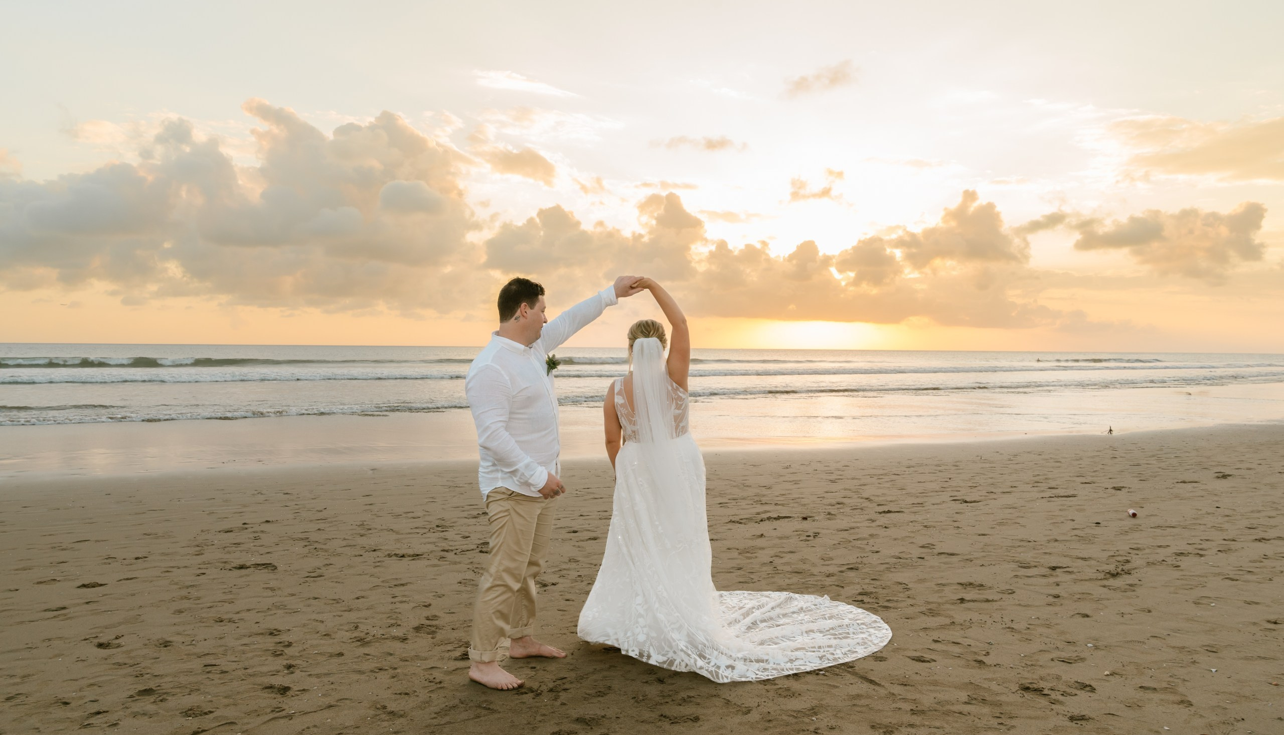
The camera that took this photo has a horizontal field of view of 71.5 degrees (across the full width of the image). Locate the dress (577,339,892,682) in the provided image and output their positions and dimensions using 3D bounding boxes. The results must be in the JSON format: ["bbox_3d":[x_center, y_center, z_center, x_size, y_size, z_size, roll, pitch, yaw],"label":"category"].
[{"bbox_3d":[0.480,0.619,4.540,1.600,1.520,1.200,0,1,-10],"label":"dress"}]

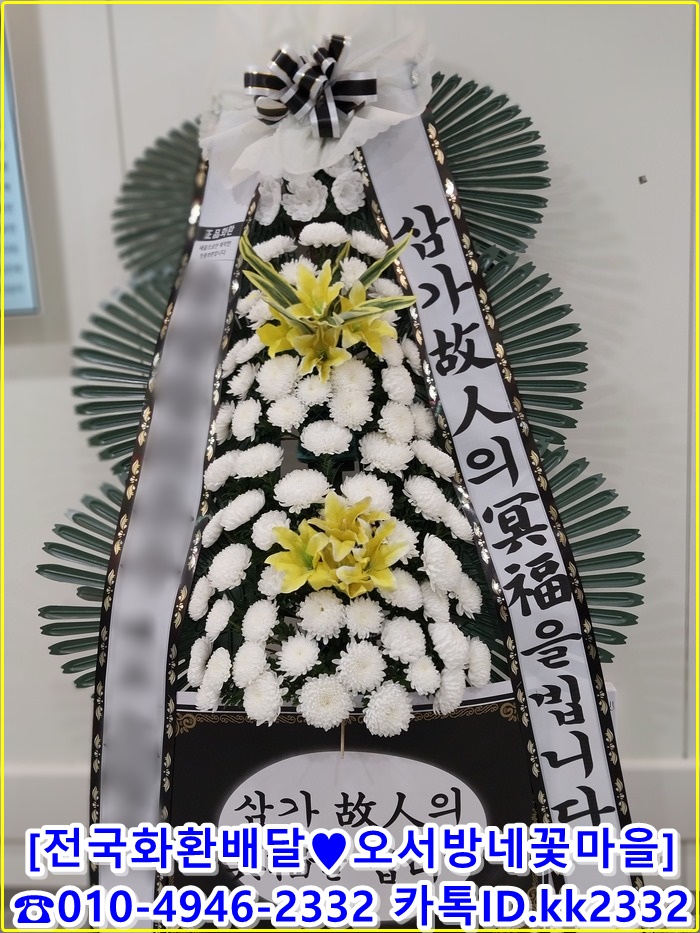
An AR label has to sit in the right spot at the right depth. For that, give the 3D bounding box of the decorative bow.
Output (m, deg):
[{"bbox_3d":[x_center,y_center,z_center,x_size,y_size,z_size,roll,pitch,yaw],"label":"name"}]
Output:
[{"bbox_3d":[-0.067,-0.640,1.180,0.220,0.155,0.120,-3,8,5],"label":"decorative bow"}]

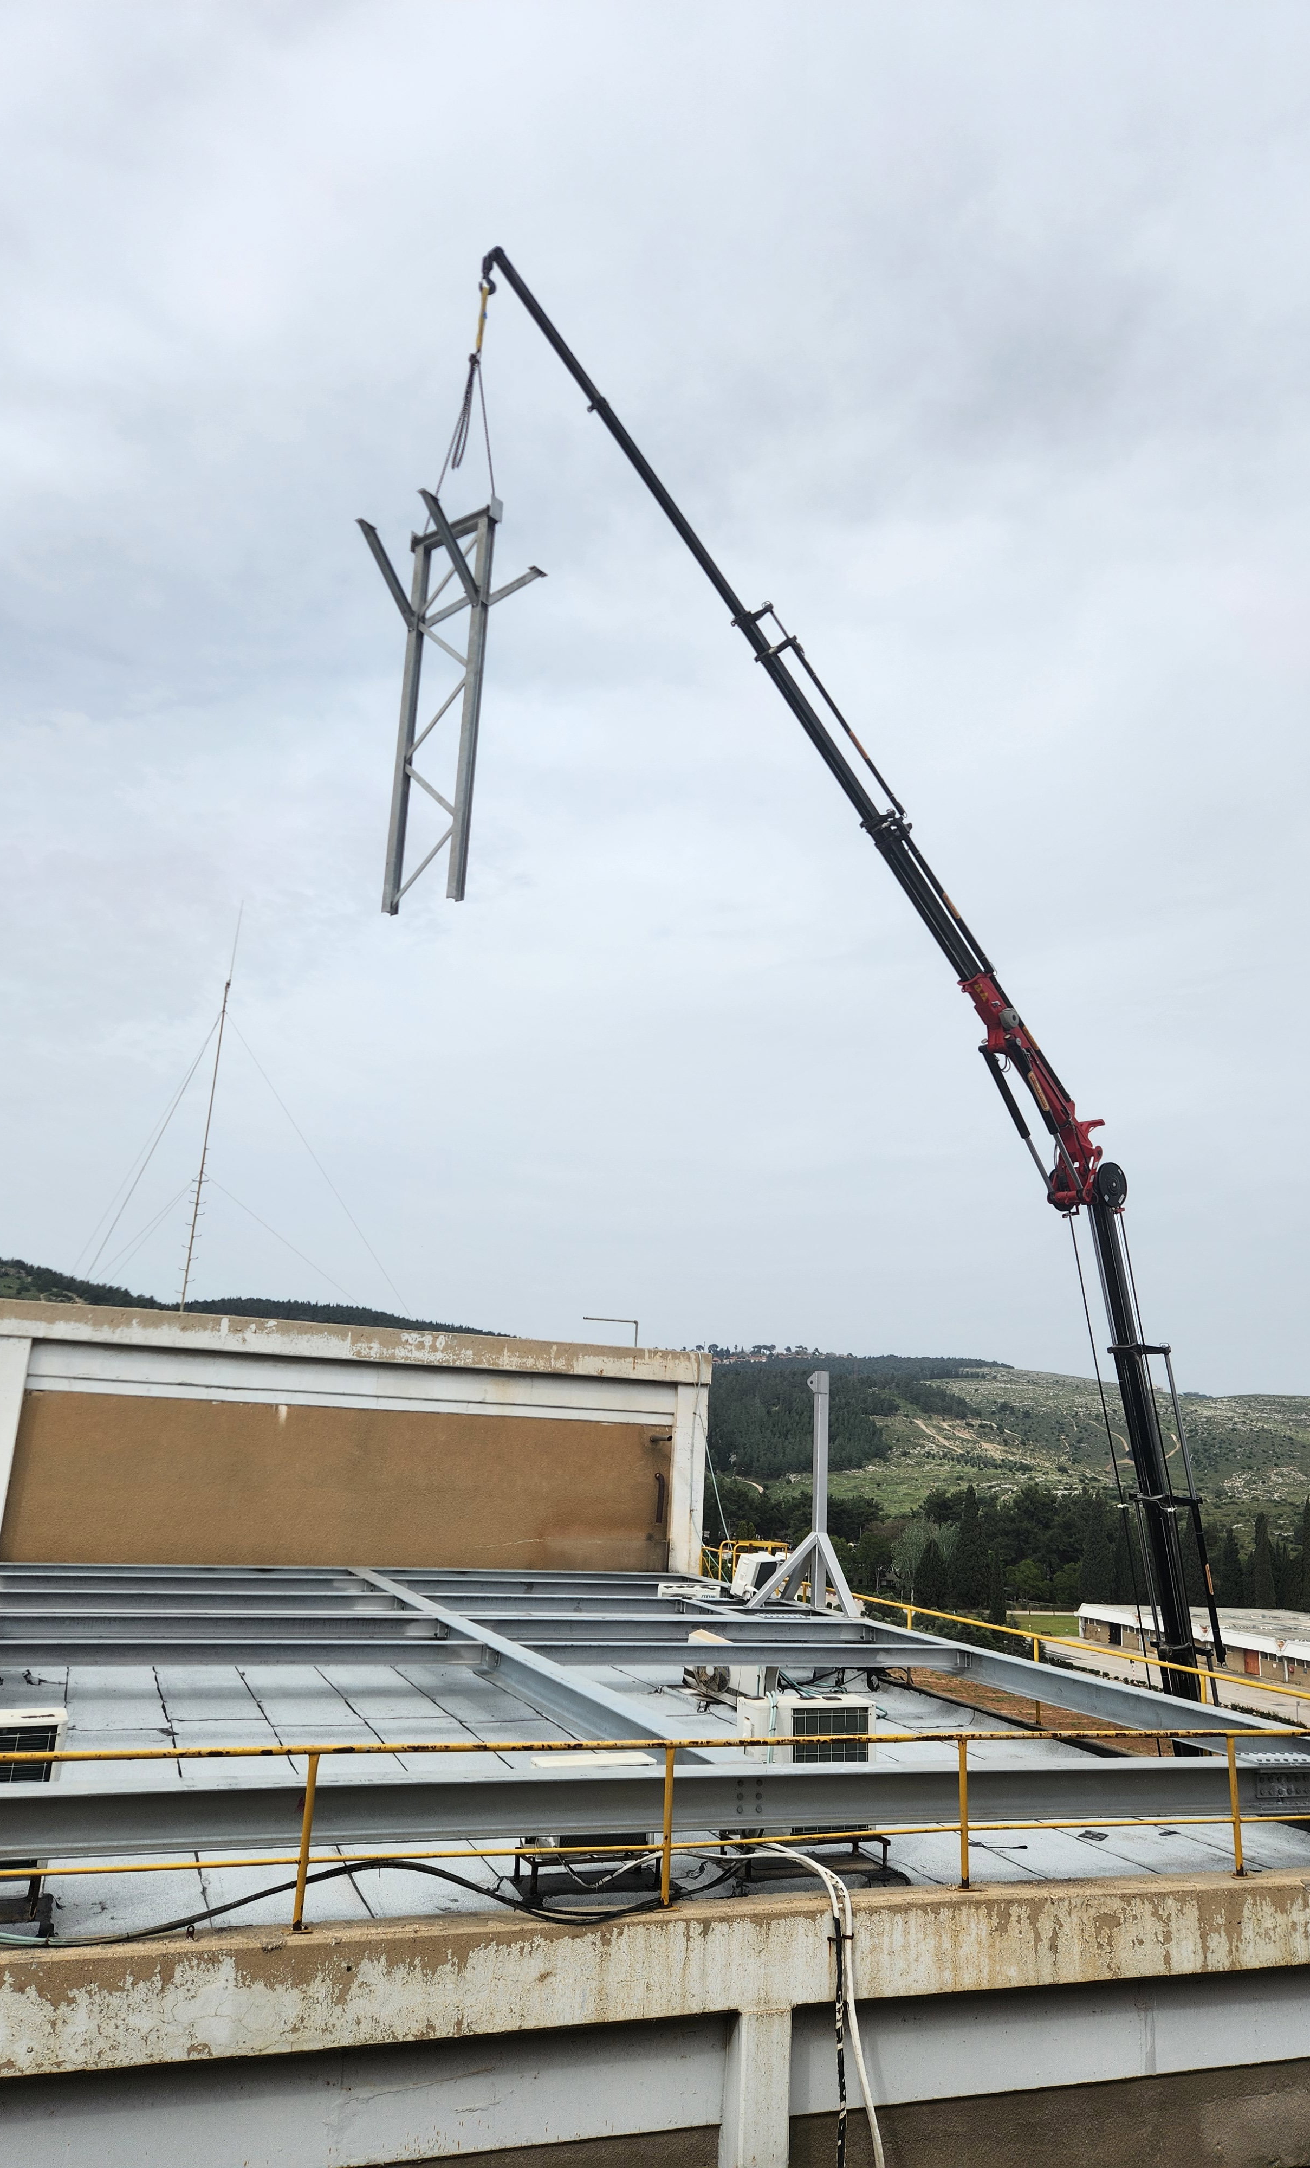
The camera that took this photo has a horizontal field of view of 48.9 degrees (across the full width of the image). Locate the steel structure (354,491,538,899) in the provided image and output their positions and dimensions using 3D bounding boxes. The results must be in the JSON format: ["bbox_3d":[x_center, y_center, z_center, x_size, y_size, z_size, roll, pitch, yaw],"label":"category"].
[{"bbox_3d":[-2.316,-4.102,15.528,1.160,4.650,2.000,-8,-17,36],"label":"steel structure"}]

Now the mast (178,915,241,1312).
[{"bbox_3d":[-11.921,1.060,38.630,0.400,12.557,0.300,8,-16,-17],"label":"mast"}]

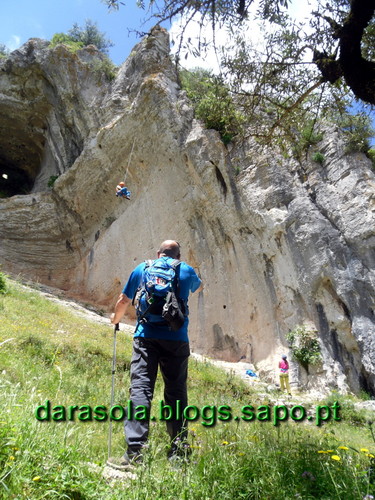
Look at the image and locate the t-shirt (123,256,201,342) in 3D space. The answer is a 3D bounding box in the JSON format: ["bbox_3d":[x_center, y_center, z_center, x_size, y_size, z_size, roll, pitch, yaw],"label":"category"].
[{"bbox_3d":[-0.203,0.386,3.150,0.610,0.660,0.370,1,-14,2],"label":"t-shirt"}]

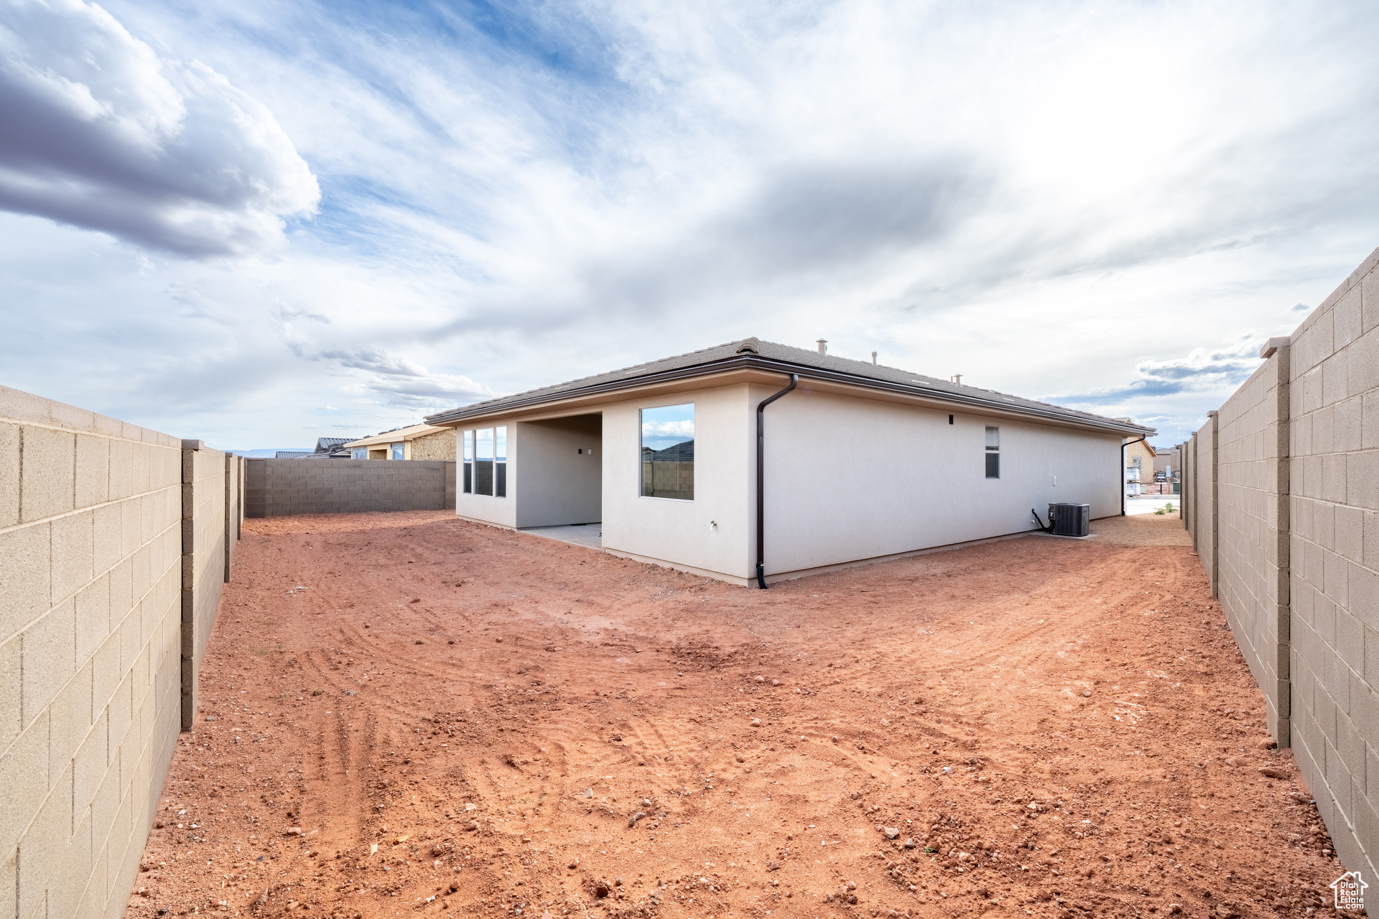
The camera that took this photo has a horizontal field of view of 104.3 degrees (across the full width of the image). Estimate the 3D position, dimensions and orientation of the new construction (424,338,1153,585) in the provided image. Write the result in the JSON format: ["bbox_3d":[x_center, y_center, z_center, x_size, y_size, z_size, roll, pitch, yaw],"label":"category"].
[{"bbox_3d":[4.069,-0.746,17.649,19.800,5.250,13.500,1,-1,-39],"label":"new construction"}]

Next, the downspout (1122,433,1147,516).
[{"bbox_3d":[15.122,0.570,18.218,0.110,2.760,0.660,1,-1,-39],"label":"downspout"}]

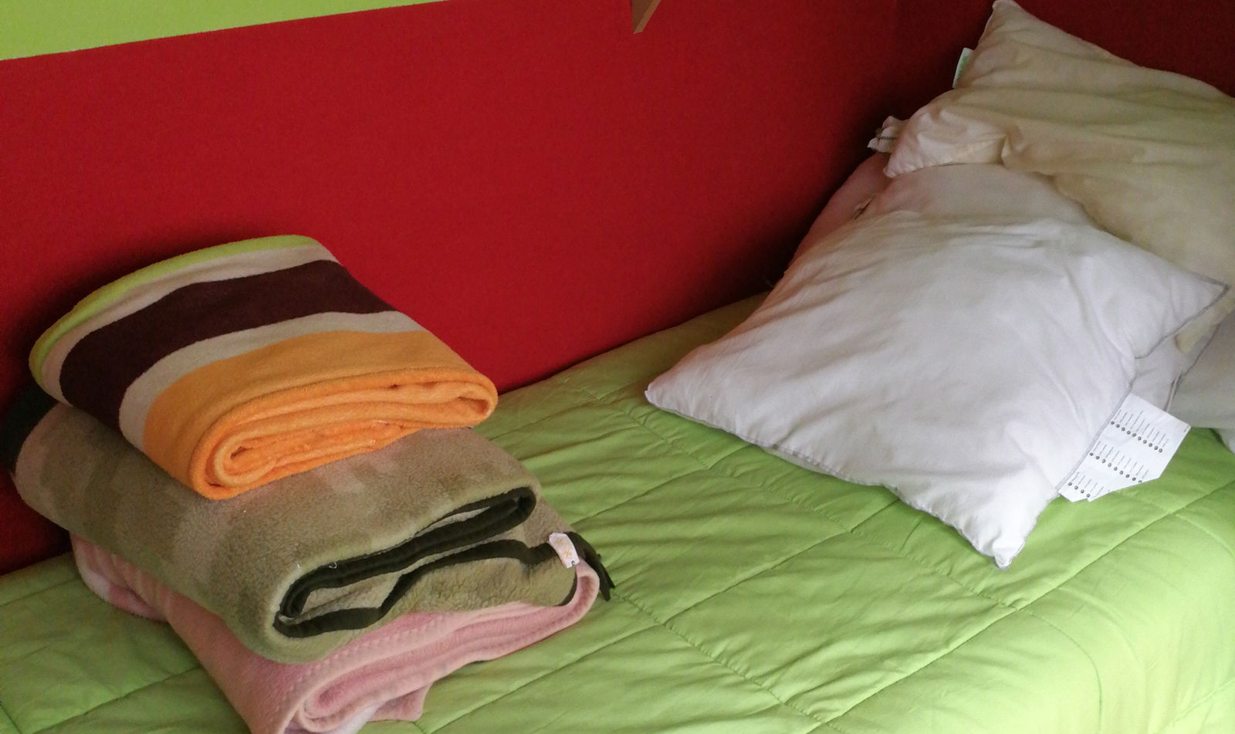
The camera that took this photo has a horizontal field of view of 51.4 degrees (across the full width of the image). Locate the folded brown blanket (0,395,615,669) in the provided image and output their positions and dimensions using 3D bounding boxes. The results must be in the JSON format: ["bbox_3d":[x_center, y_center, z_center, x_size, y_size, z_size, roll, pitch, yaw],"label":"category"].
[{"bbox_3d":[-0.367,0.146,1.479,0.517,0.161,0.439,21,35,41],"label":"folded brown blanket"}]

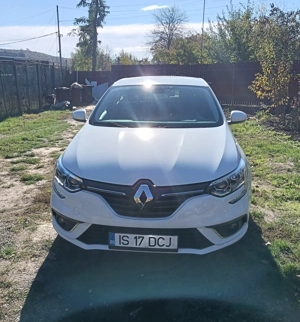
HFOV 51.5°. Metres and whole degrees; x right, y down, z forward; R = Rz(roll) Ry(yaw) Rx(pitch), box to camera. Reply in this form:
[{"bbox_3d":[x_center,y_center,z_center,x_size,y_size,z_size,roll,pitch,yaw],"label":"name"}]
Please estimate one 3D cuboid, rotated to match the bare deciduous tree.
[{"bbox_3d":[1.819,-12.584,32.706,3.960,7.000,3.960,0,18,0],"label":"bare deciduous tree"}]

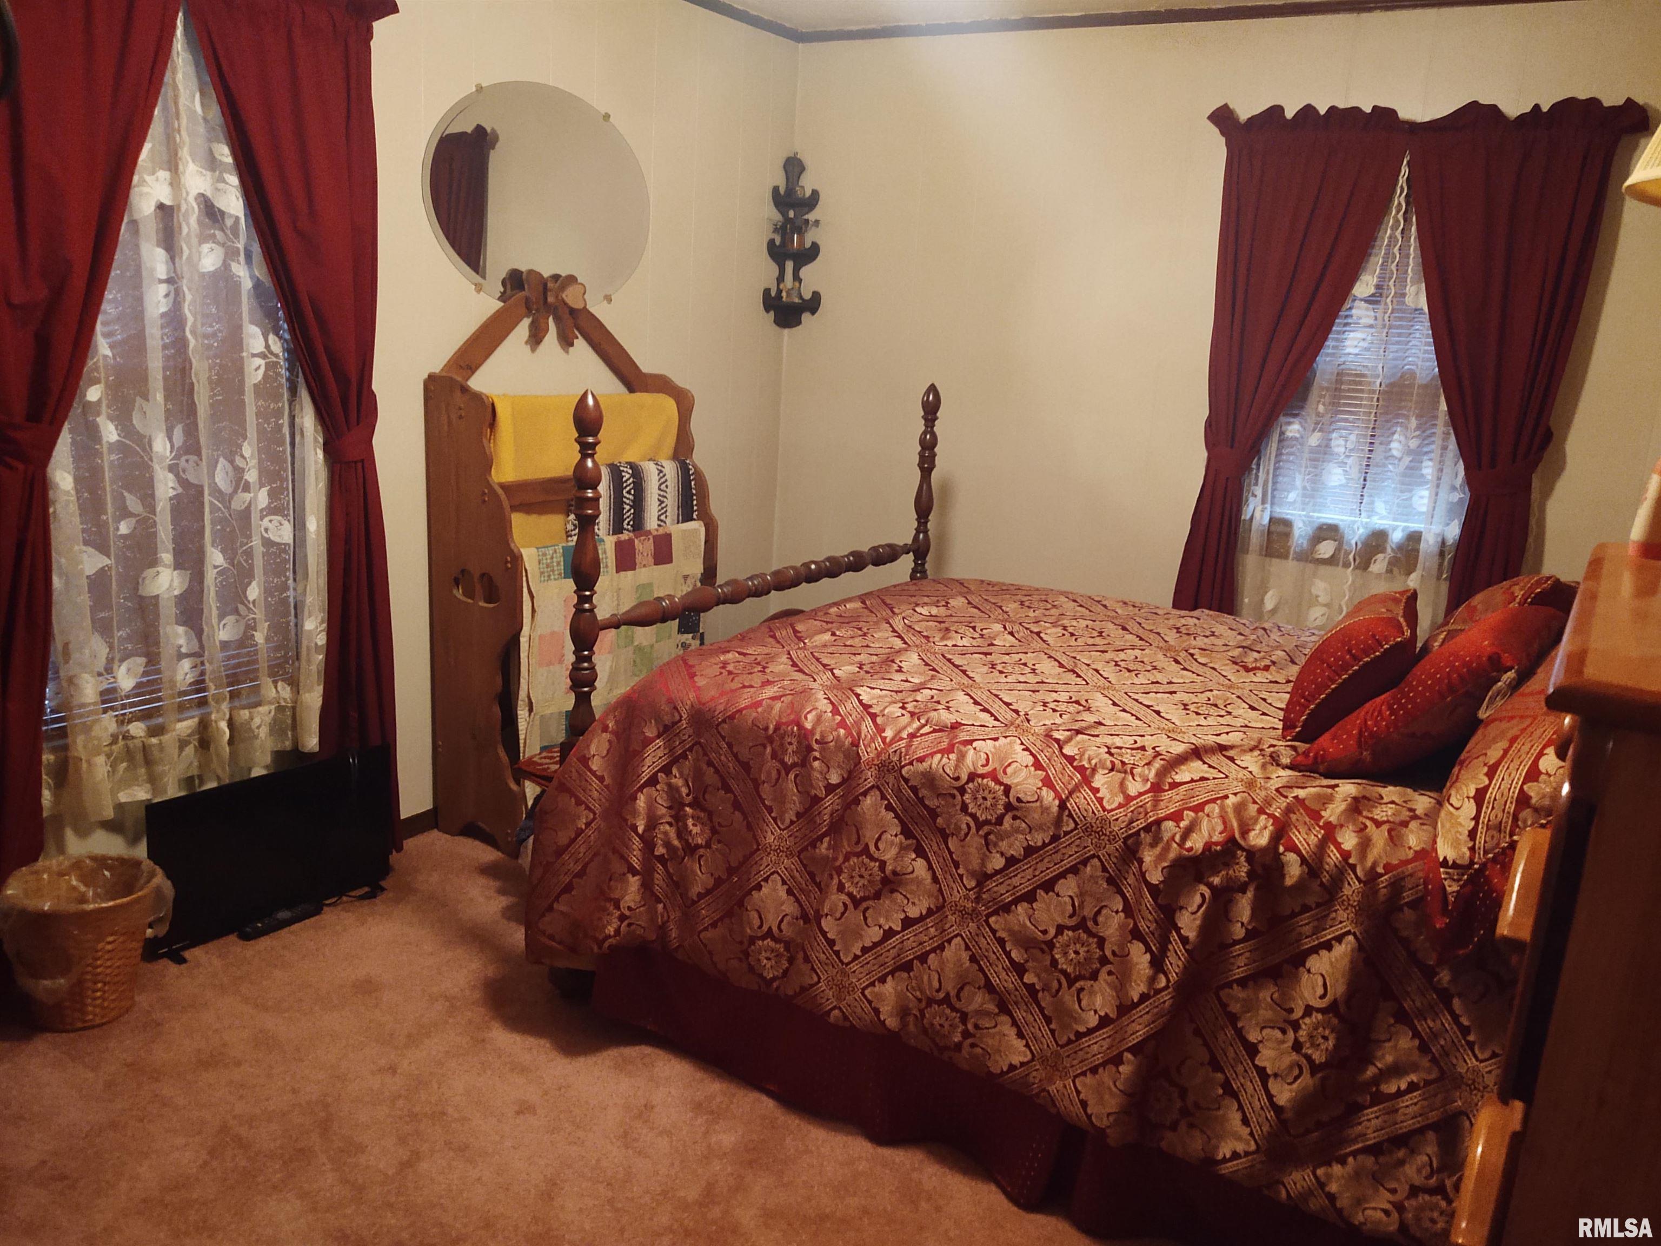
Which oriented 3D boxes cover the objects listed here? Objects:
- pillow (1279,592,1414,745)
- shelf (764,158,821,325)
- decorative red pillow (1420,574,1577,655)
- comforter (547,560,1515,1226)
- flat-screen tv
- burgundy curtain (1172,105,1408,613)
[{"bbox_3d":[1.058,0.088,2.544,0.127,0.315,0.427,46,27,12],"label":"pillow"},{"bbox_3d":[-0.134,-1.330,4.543,0.209,0.580,0.127,0,14,-14],"label":"shelf"},{"bbox_3d":[1.398,0.070,2.692,0.168,0.427,0.529,51,31,14],"label":"decorative red pillow"},{"bbox_3d":[0.620,0.380,2.812,1.913,0.570,1.719,11,15,30],"label":"comforter"},{"bbox_3d":[-1.314,0.522,3.032,0.122,0.371,0.600,13,16,34],"label":"flat-screen tv"},{"bbox_3d":[1.267,-0.401,3.818,0.539,2.055,0.112,11,15,30],"label":"burgundy curtain"}]

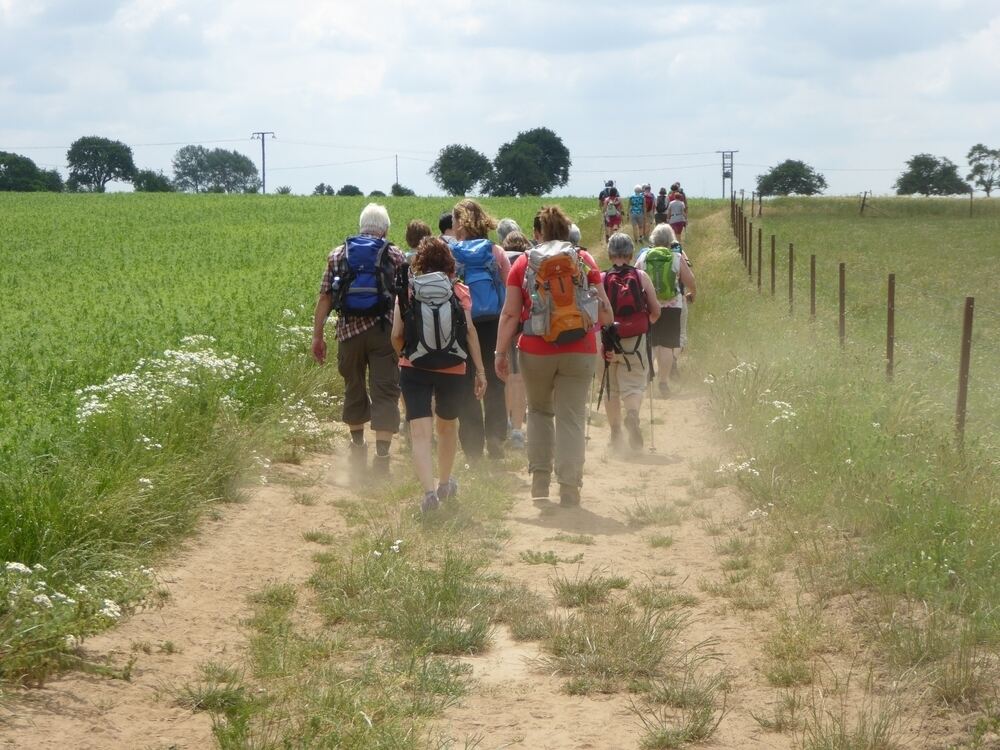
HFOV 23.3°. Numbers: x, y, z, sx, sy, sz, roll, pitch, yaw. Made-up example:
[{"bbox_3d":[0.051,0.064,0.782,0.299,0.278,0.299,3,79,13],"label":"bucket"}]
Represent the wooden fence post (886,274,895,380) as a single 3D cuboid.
[{"bbox_3d":[3.642,-0.402,22.637,0.062,1.070,0.062,0,4,0],"label":"wooden fence post"}]

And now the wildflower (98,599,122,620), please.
[{"bbox_3d":[-1.461,0.879,9.100,0.090,0.075,0.085,0,4,0],"label":"wildflower"}]

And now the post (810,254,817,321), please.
[{"bbox_3d":[4.367,-1.148,33.836,0.063,1.050,0.063,0,4,0],"label":"post"}]

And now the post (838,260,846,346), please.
[{"bbox_3d":[4.008,-0.782,28.436,0.063,1.060,0.063,0,4,0],"label":"post"}]

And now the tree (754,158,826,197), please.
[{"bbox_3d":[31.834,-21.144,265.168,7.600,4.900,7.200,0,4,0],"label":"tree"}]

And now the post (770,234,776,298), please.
[{"bbox_3d":[4.846,-1.922,43.038,0.065,1.120,0.065,0,4,0],"label":"post"}]

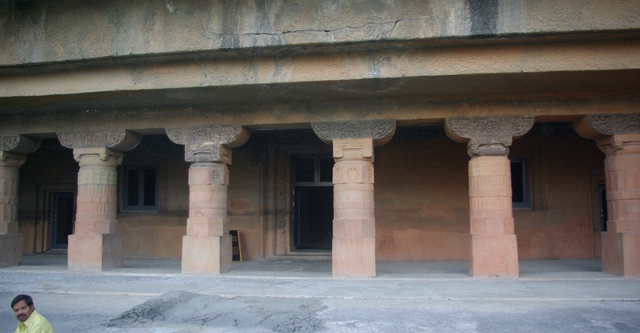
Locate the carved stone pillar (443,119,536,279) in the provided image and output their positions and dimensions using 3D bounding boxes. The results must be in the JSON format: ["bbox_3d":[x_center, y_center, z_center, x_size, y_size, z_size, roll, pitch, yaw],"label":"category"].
[{"bbox_3d":[4.030,0.730,11.390,2.040,3.640,1.000,-1,-6,9],"label":"carved stone pillar"}]

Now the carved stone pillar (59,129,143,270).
[{"bbox_3d":[-5.980,0.940,12.900,2.040,3.640,1.000,-1,-6,9],"label":"carved stone pillar"}]

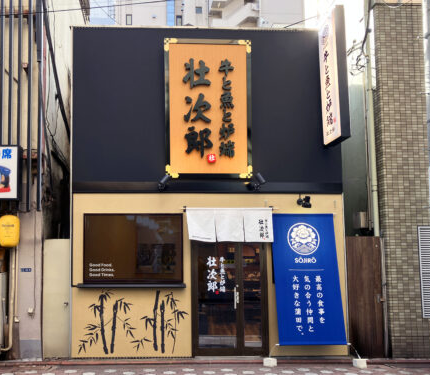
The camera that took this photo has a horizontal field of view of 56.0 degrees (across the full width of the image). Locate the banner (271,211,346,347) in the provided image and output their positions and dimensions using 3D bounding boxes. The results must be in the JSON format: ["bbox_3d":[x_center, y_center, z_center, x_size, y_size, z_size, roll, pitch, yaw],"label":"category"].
[{"bbox_3d":[1.543,1.486,6.738,1.083,2.116,0.050,0,-15,-2],"label":"banner"}]

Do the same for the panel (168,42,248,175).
[{"bbox_3d":[-0.104,-1.369,7.053,1.496,2.444,0.120,0,-4,-2],"label":"panel"}]

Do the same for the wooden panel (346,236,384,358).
[{"bbox_3d":[2.594,1.891,7.024,0.599,2.059,0.060,0,-4,-2],"label":"wooden panel"}]

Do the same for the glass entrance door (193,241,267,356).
[{"bbox_3d":[0.258,1.815,6.952,1.296,2.110,0.100,0,-4,-2],"label":"glass entrance door"}]

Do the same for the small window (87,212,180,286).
[{"bbox_3d":[-1.383,1.047,6.924,1.678,1.187,0.100,0,-4,-2],"label":"small window"}]

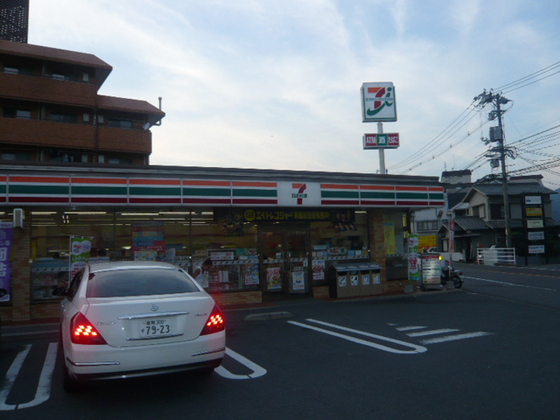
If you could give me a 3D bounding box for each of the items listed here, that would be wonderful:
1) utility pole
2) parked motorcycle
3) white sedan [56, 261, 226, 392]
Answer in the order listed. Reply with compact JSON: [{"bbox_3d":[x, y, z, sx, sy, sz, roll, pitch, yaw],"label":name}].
[{"bbox_3d":[16.305,-2.540,33.745,2.600,12.900,1.300,-2,-5,0],"label":"utility pole"},{"bbox_3d":[5.860,2.185,15.800,0.680,1.050,1.850,-1,-5,-10],"label":"parked motorcycle"},{"bbox_3d":[-2.303,1.512,6.965,1.780,1.470,4.750,0,-5,-25],"label":"white sedan"}]

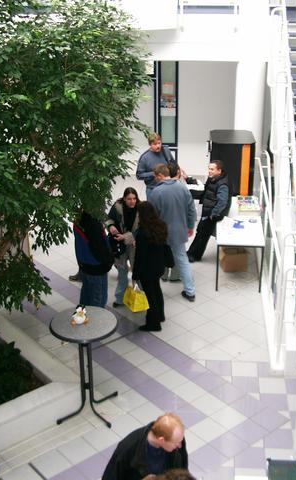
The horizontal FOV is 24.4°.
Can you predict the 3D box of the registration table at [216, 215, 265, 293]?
[{"bbox_3d":[1.329,0.188,10.078,0.660,0.720,1.150,2,24,4],"label":"registration table"}]

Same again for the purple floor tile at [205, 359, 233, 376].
[{"bbox_3d":[0.837,1.515,8.098,0.302,0.010,0.302,1,24,5],"label":"purple floor tile"}]

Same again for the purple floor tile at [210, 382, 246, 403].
[{"bbox_3d":[0.880,1.693,7.531,0.300,0.010,0.300,-19,30,-36],"label":"purple floor tile"}]

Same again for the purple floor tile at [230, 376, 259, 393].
[{"bbox_3d":[1.109,1.647,7.804,0.300,0.015,0.300,2,24,5],"label":"purple floor tile"}]

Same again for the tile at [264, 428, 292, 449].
[{"bbox_3d":[1.322,2.022,6.957,0.300,0.015,0.300,2,24,5],"label":"tile"}]

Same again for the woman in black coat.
[{"bbox_3d":[0.053,0.323,8.536,0.500,1.710,0.380,-17,28,-33],"label":"woman in black coat"}]

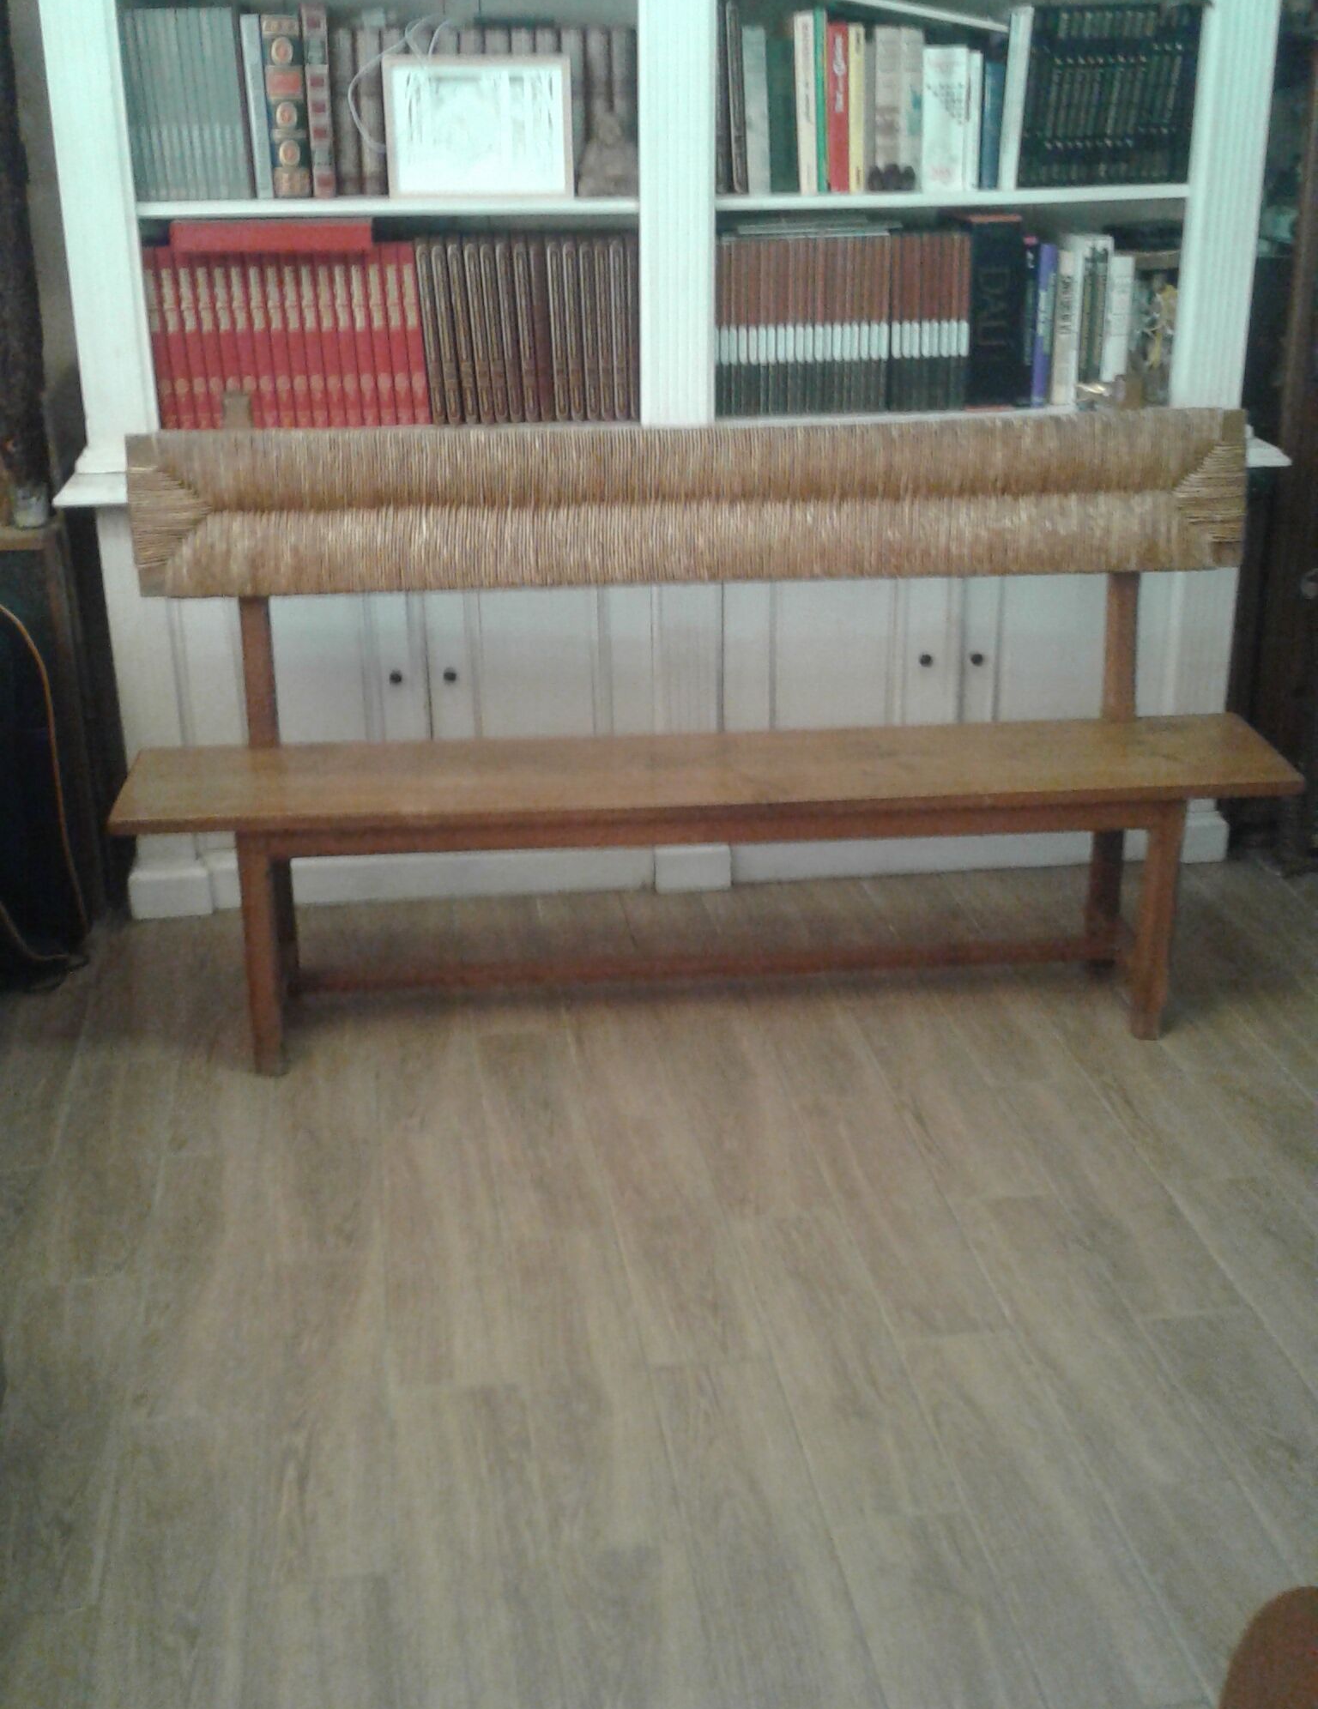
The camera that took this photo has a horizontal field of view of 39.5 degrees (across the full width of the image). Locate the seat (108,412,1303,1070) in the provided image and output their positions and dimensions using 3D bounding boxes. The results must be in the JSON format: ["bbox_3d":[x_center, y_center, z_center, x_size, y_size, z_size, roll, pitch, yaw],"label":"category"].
[{"bbox_3d":[0.078,-0.207,3.006,1.849,0.971,0.426,-2,21,-3],"label":"seat"}]

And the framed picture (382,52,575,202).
[{"bbox_3d":[-0.327,-1.299,3.284,0.329,0.237,0.022,-3,12,-5],"label":"framed picture"}]

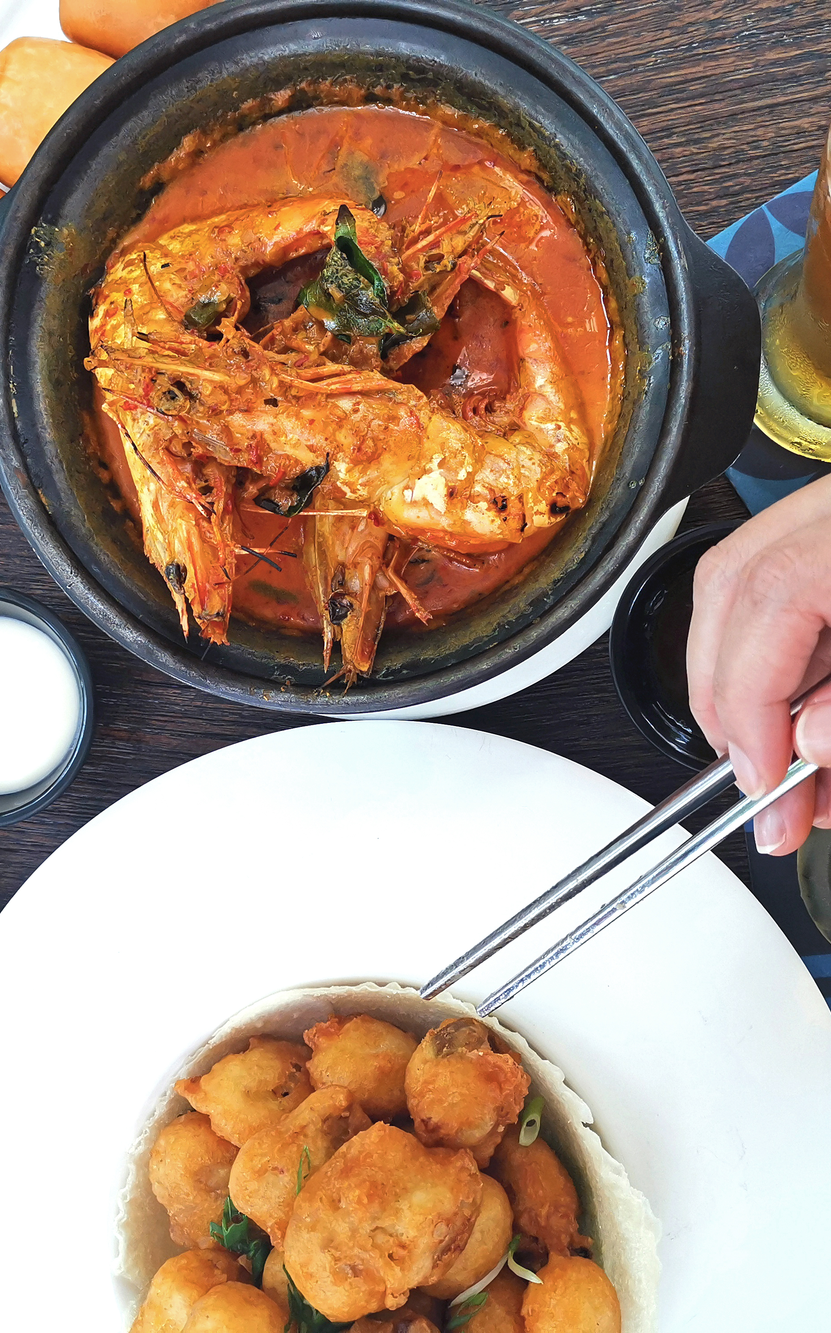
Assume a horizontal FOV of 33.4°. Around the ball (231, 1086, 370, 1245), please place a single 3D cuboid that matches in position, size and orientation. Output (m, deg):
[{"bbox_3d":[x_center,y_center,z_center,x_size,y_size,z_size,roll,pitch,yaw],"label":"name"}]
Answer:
[{"bbox_3d":[-0.031,0.134,0.372,0.034,0.034,0.046,33,93,6],"label":"ball"}]

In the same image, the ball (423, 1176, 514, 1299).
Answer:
[{"bbox_3d":[0.009,0.153,0.374,0.036,0.034,0.036,0,89,7],"label":"ball"}]

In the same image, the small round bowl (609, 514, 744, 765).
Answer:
[{"bbox_3d":[0.090,-0.005,0.393,0.070,0.038,0.070,0,89,7],"label":"small round bowl"}]

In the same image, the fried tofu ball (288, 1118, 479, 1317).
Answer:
[{"bbox_3d":[-0.008,0.144,0.359,0.043,0.035,0.053,45,94,5],"label":"fried tofu ball"}]

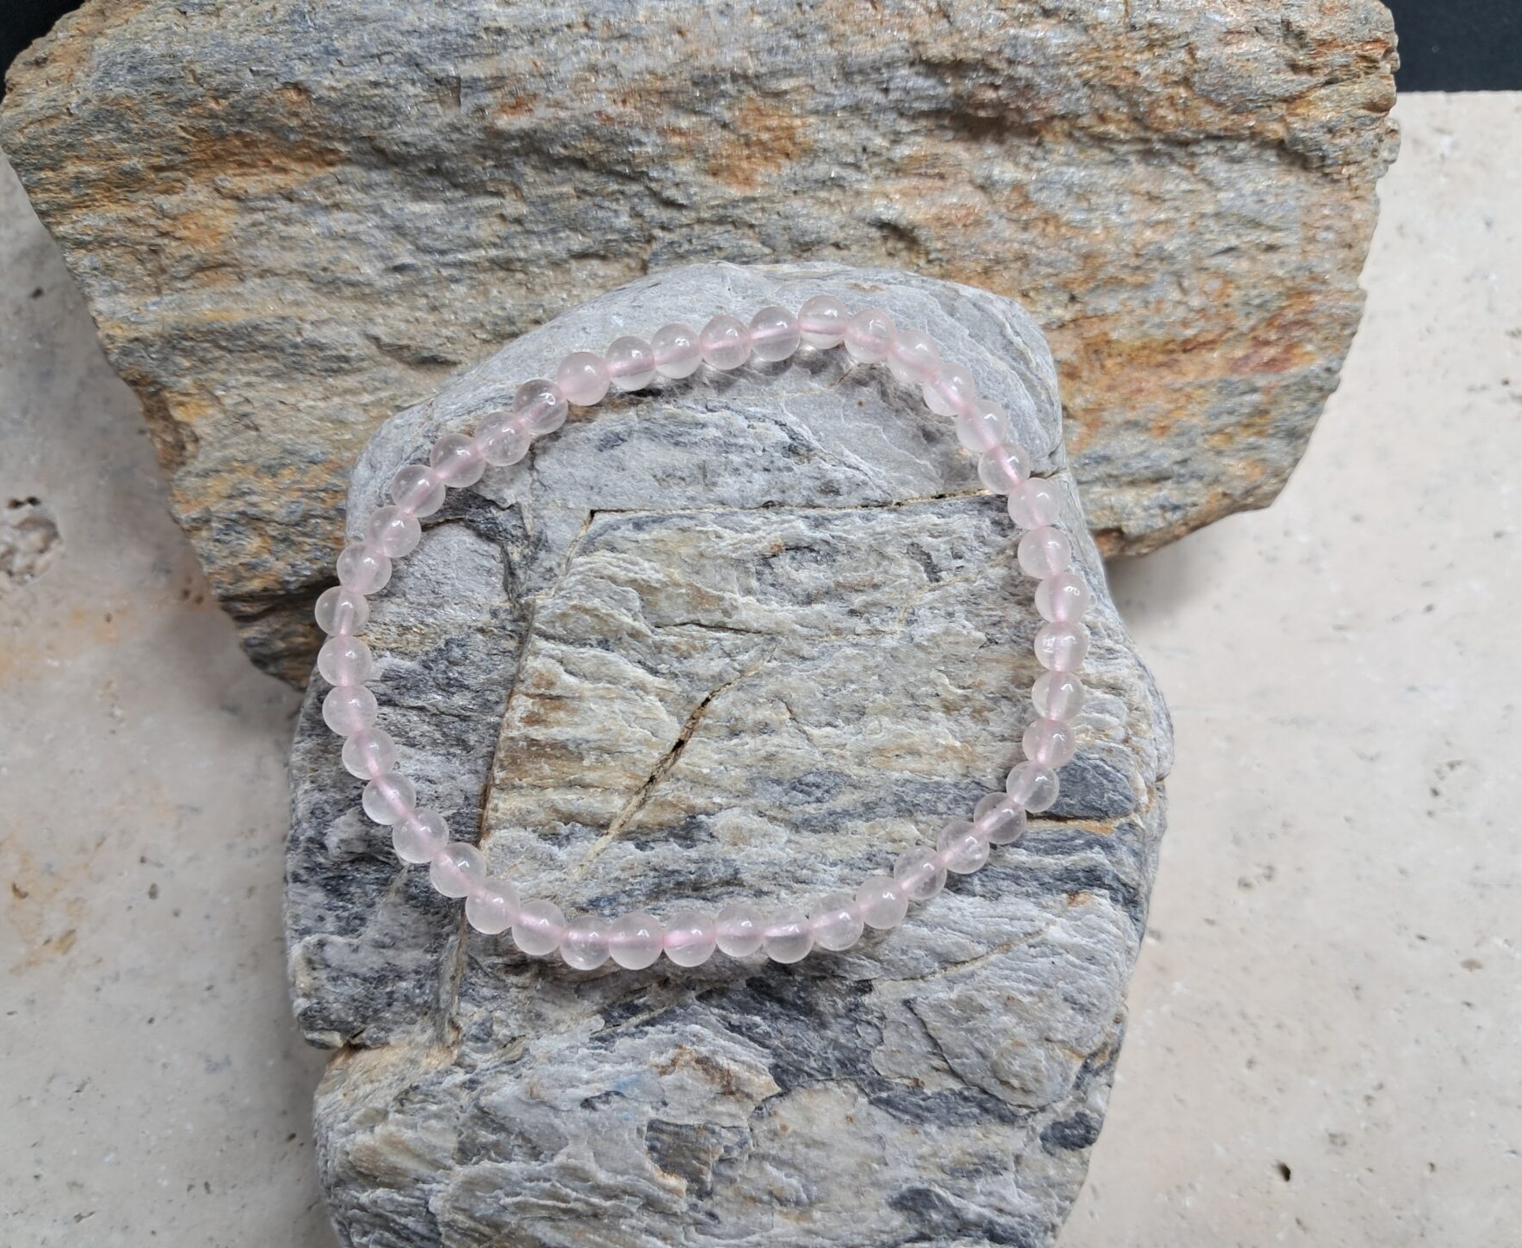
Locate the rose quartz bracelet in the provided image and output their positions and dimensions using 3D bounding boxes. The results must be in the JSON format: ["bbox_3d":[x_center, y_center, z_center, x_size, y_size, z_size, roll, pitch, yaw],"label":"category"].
[{"bbox_3d":[-0.005,0.000,0.107,0.064,0.006,0.055,0,86,-2],"label":"rose quartz bracelet"}]

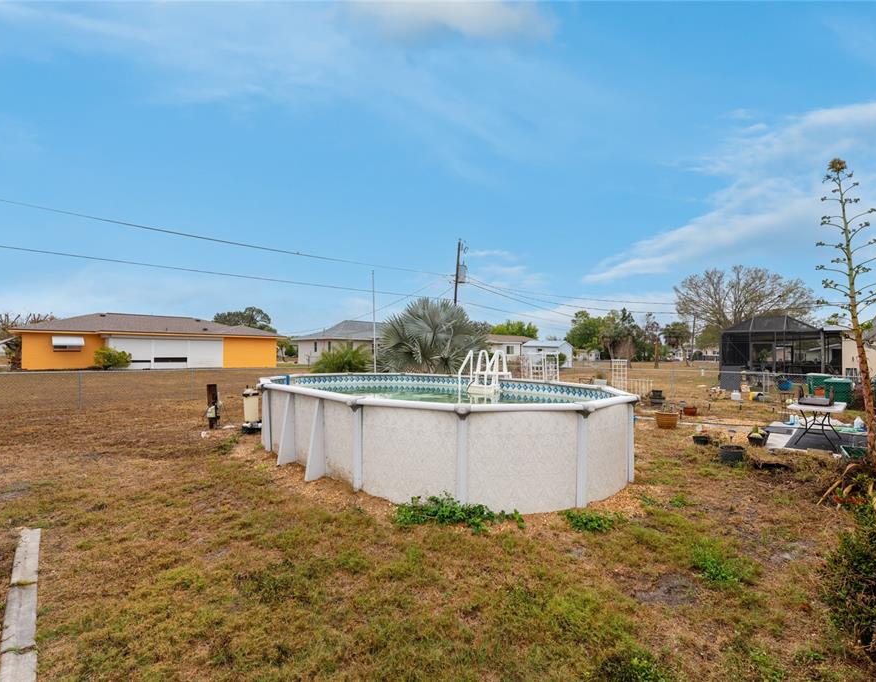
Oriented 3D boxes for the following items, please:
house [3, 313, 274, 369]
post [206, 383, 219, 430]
[{"bbox_3d":[-22.300,0.040,33.700,16.500,4.200,9.000,1,-2,-22],"label":"house"},{"bbox_3d":[-5.485,1.579,9.662,0.210,1.160,0.210,0,-2,-12],"label":"post"}]

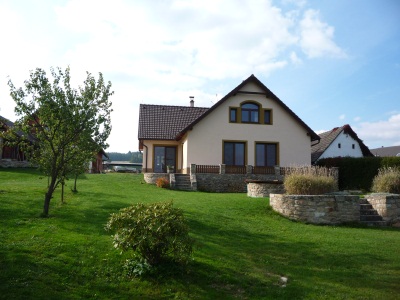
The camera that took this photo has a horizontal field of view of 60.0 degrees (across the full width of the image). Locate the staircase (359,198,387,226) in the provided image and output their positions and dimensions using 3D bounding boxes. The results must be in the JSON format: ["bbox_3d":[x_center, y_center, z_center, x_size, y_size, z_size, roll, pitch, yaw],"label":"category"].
[{"bbox_3d":[5.300,2.013,11.284,0.880,0.750,1.300,1,-4,-4],"label":"staircase"}]

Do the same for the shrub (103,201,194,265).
[{"bbox_3d":[-0.825,1.348,5.613,1.380,0.990,1.310,1,-4,0],"label":"shrub"}]

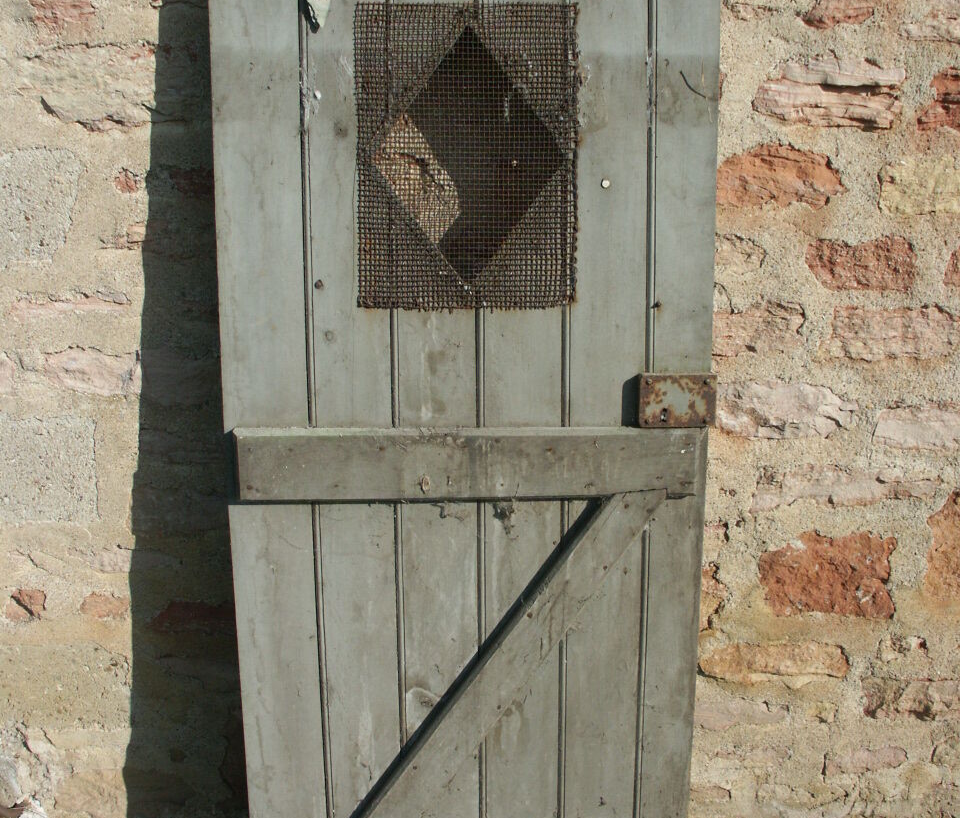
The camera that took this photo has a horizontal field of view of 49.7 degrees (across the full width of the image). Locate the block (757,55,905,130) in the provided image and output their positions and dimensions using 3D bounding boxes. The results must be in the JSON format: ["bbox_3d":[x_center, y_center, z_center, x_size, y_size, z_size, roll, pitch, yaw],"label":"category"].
[{"bbox_3d":[0.547,-0.506,1.662,0.235,0.108,0.090,0,17,0],"label":"block"}]

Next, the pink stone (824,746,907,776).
[{"bbox_3d":[0.733,0.660,1.999,0.156,0.066,0.060,0,17,0],"label":"pink stone"}]

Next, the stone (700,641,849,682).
[{"bbox_3d":[0.543,0.454,1.947,0.273,0.083,0.080,0,17,0],"label":"stone"}]

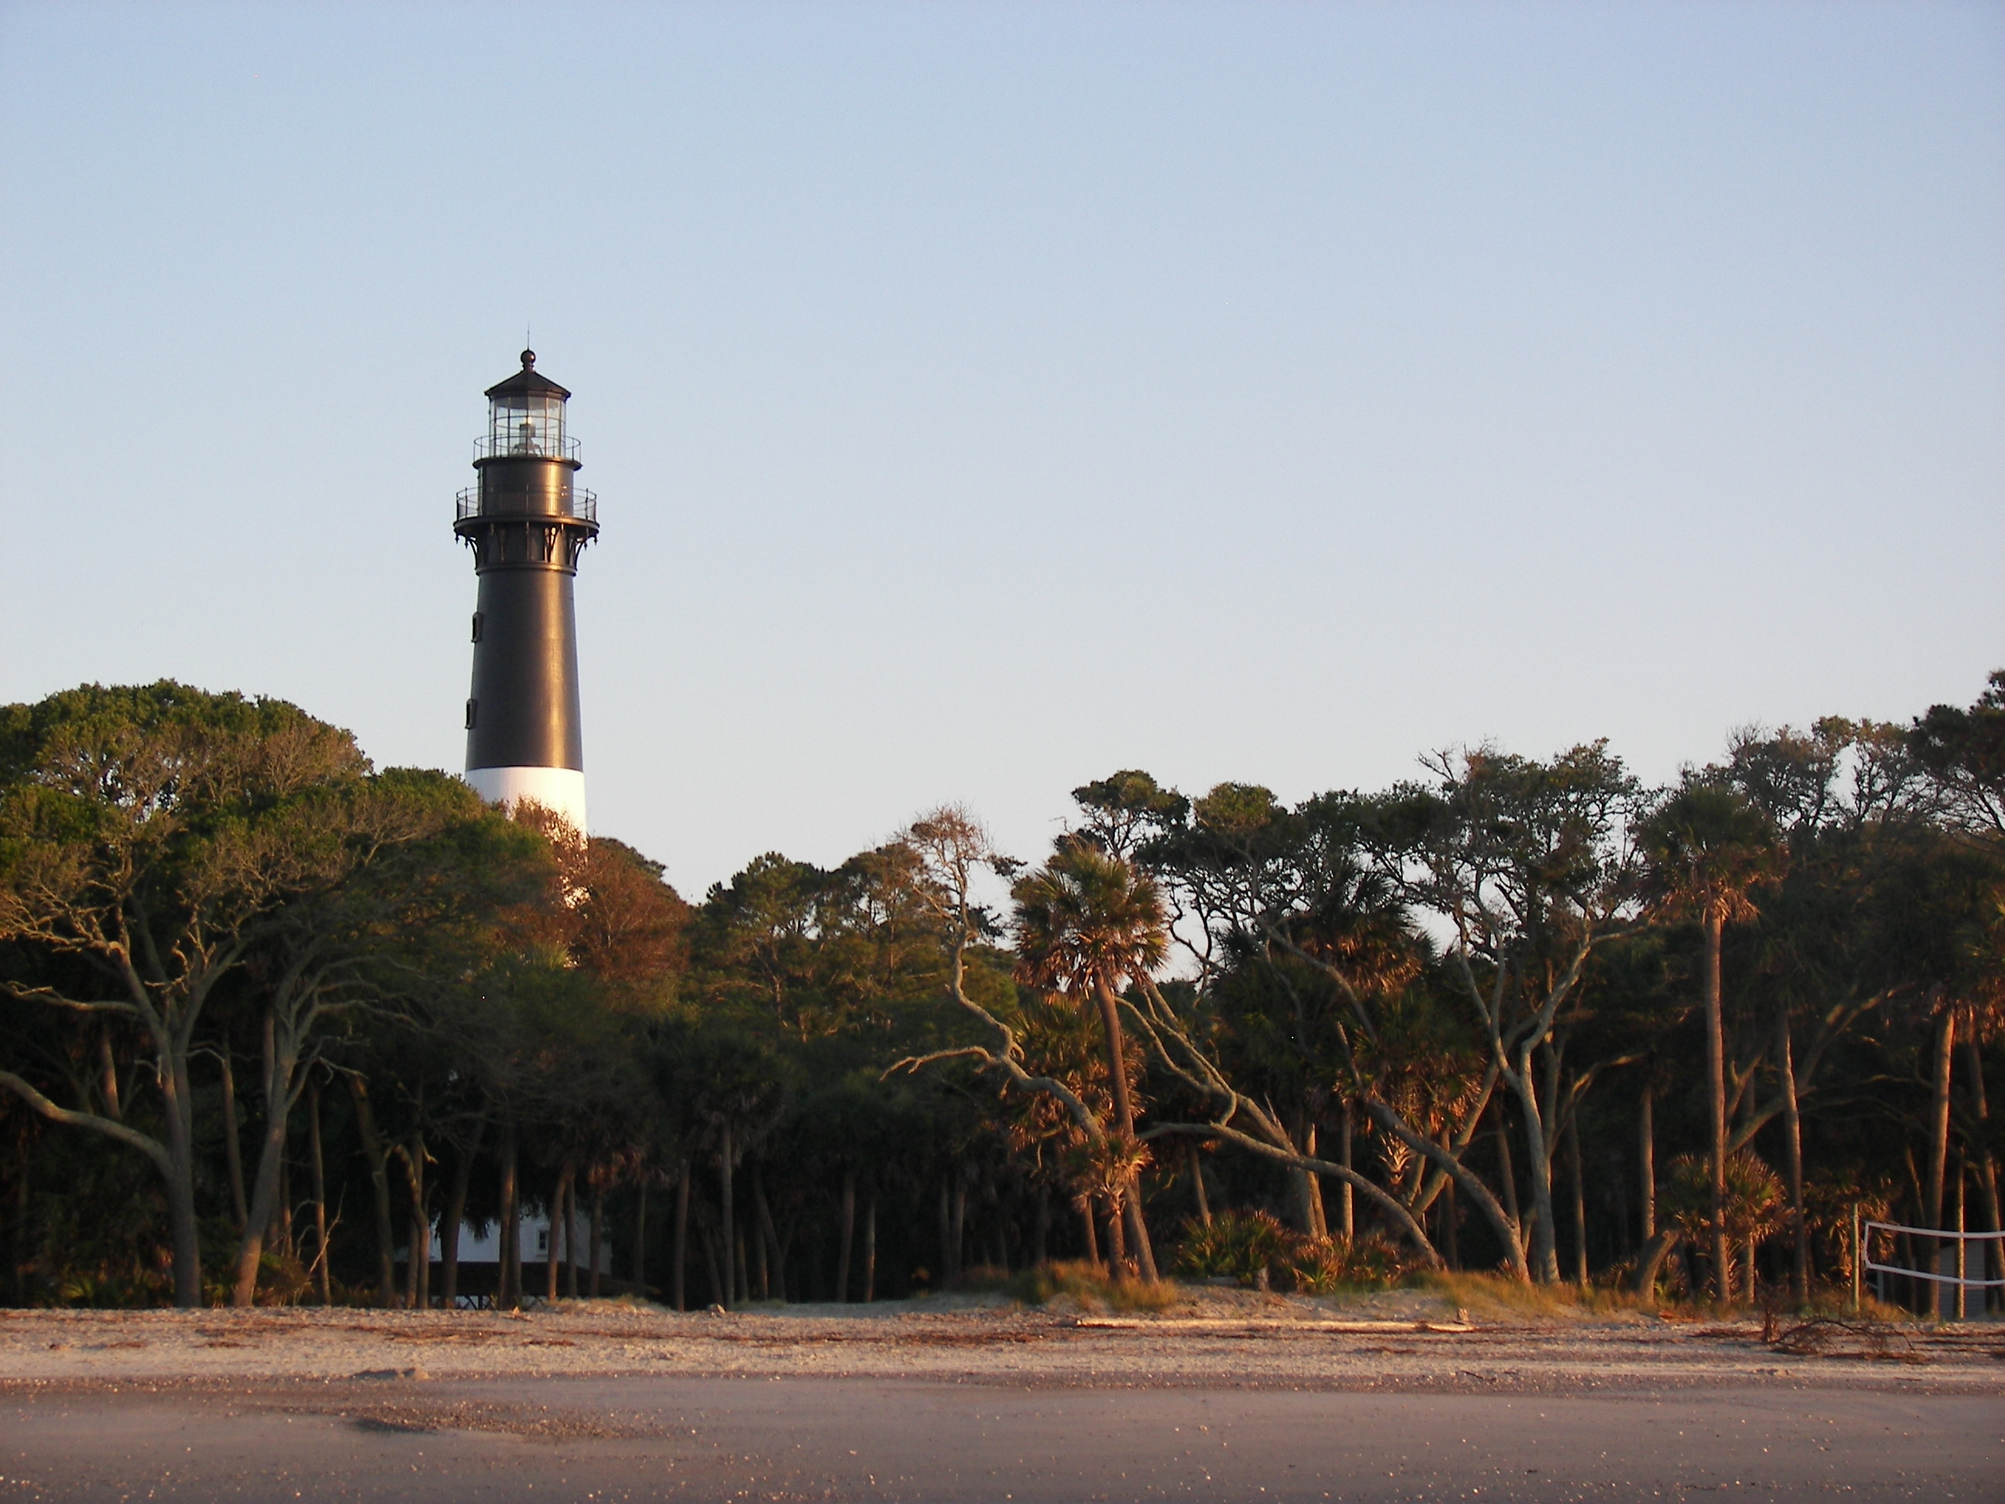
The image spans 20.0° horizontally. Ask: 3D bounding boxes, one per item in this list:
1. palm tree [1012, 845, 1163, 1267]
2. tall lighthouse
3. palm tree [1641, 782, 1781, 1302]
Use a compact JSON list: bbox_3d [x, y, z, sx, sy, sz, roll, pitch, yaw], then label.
[{"bbox_3d":[1.850,6.520,119.910,3.280,9.390,3.280,0,-5,0],"label":"palm tree"},{"bbox_3d":[-20.670,2.600,246.830,7.800,40.590,7.800,0,-5,0],"label":"tall lighthouse"},{"bbox_3d":[15.460,6.350,123.950,3.040,11.420,3.040,0,-5,0],"label":"palm tree"}]

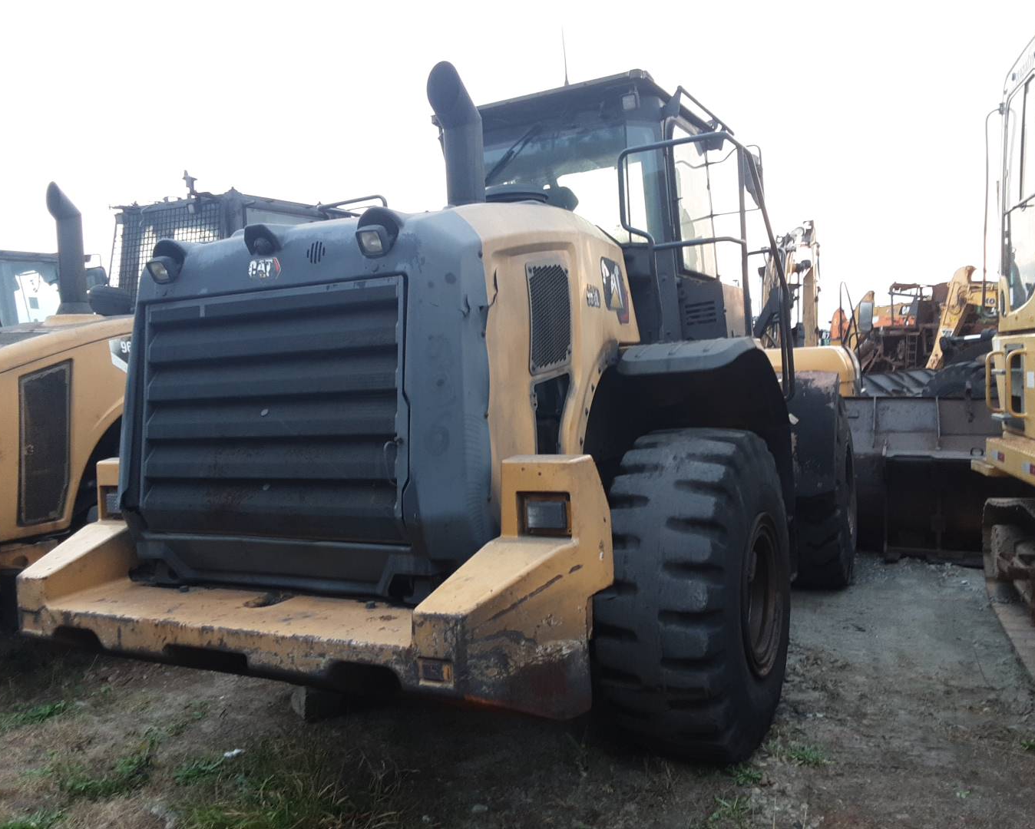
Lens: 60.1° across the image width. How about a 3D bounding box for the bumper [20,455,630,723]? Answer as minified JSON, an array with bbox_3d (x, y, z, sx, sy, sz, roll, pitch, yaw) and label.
[{"bbox_3d":[-0.865,0.656,3.420,2.343,0.942,0.877,-2,2,28],"label":"bumper"}]

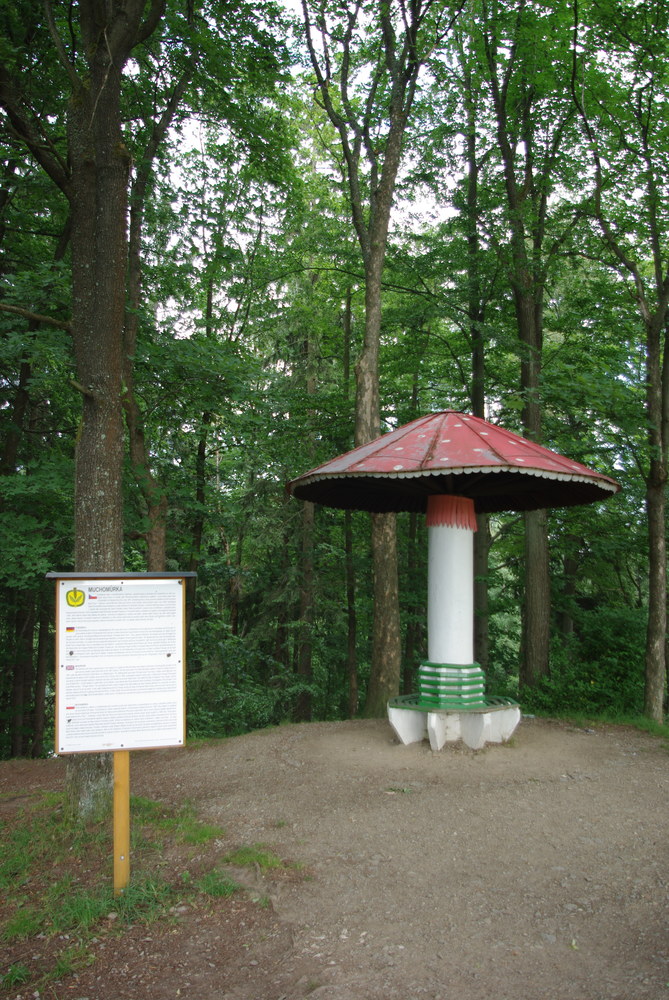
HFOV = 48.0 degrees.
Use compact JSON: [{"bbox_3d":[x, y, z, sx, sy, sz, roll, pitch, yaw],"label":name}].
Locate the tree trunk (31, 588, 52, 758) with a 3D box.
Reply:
[{"bbox_3d":[-5.174,3.035,13.247,0.190,2.926,0.190,0,-6,0],"label":"tree trunk"}]

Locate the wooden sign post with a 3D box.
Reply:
[{"bbox_3d":[-1.096,1.213,3.980,0.770,1.649,0.220,1,-6,-12],"label":"wooden sign post"}]

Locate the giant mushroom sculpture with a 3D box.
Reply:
[{"bbox_3d":[1.343,0.820,8.562,3.811,3.729,3.811,0,-6,0],"label":"giant mushroom sculpture"}]

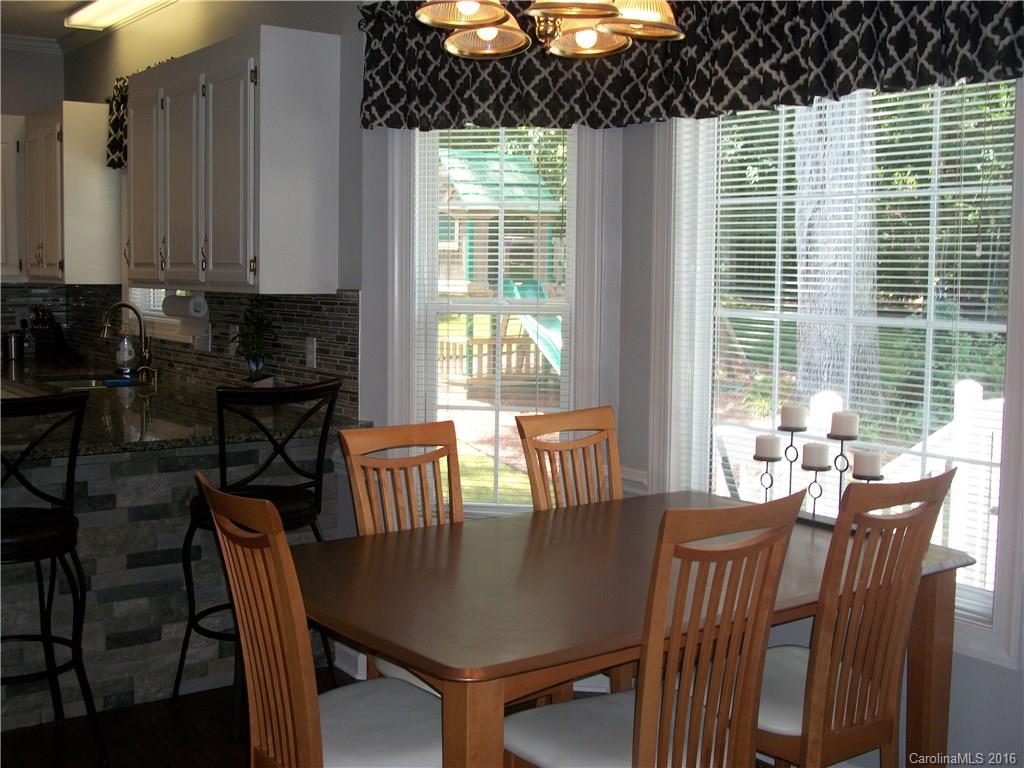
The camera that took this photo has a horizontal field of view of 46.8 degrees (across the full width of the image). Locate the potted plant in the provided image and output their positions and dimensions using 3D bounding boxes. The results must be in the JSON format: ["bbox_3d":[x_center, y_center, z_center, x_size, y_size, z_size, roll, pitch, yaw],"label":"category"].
[{"bbox_3d":[-1.035,-0.134,4.737,0.162,0.430,0.177,-3,7,-37],"label":"potted plant"}]

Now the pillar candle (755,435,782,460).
[{"bbox_3d":[0.752,0.186,3.466,0.073,0.067,0.073,1,5,0],"label":"pillar candle"}]

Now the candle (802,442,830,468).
[{"bbox_3d":[0.857,0.203,3.332,0.073,0.067,0.073,-4,7,-38],"label":"candle"}]

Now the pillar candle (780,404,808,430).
[{"bbox_3d":[0.809,0.093,3.385,0.073,0.067,0.073,1,5,0],"label":"pillar candle"}]

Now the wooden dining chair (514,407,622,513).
[{"bbox_3d":[0.324,0.626,3.538,0.455,1.022,0.567,-3,7,-38],"label":"wooden dining chair"}]

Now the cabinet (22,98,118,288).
[{"bbox_3d":[-2.325,-0.988,6.239,0.309,0.911,0.638,-3,7,-37],"label":"cabinet"}]

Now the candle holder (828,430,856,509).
[{"bbox_3d":[0.910,0.270,3.270,0.085,0.263,0.085,-4,7,-38],"label":"candle holder"}]

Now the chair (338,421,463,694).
[{"bbox_3d":[-0.160,0.656,3.164,0.455,1.022,0.567,-3,7,-38],"label":"chair"}]

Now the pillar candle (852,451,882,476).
[{"bbox_3d":[0.961,0.216,3.200,0.073,0.067,0.073,1,5,0],"label":"pillar candle"}]

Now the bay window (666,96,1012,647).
[{"bbox_3d":[0.899,-0.165,3.437,0.051,1.478,1.153,-4,7,-38],"label":"bay window"}]

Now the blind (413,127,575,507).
[{"bbox_3d":[-0.069,-0.260,4.153,0.578,1.467,0.091,1,5,7],"label":"blind"}]

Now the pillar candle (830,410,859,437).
[{"bbox_3d":[0.916,0.111,3.249,0.073,0.067,0.073,-4,7,-38],"label":"pillar candle"}]

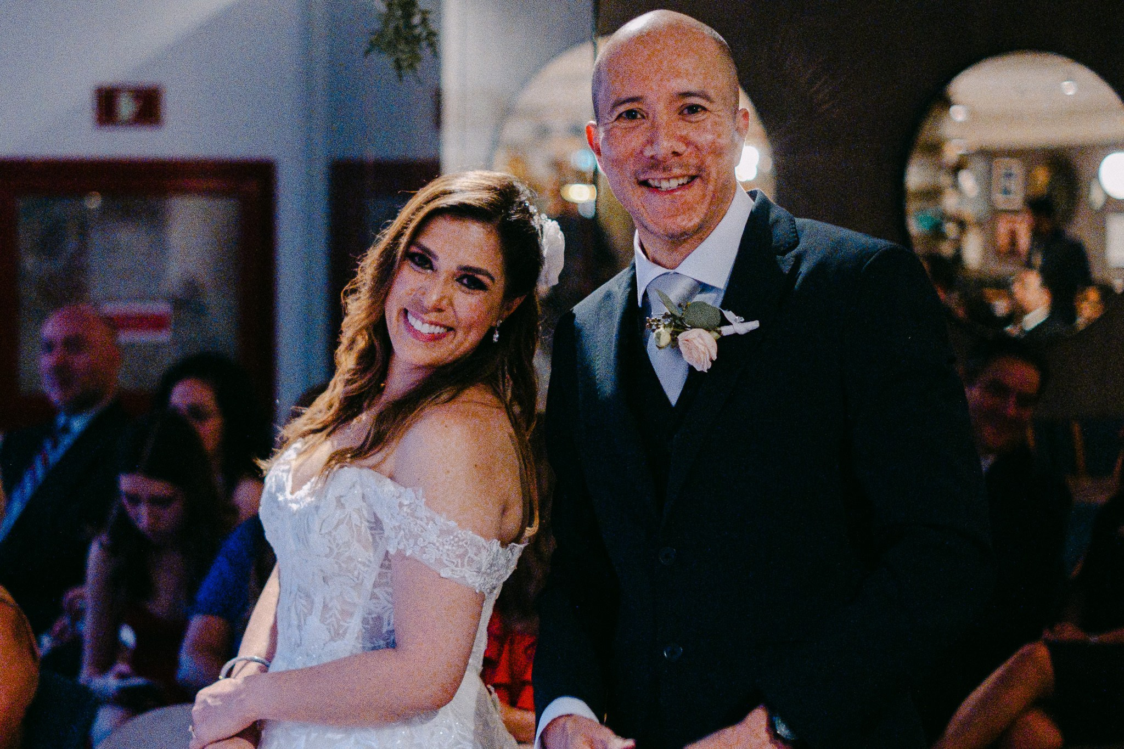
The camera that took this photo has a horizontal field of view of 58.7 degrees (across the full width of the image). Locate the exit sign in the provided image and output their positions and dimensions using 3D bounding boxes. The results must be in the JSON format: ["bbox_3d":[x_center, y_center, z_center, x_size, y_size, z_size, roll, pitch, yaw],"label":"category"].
[{"bbox_3d":[-1.735,-1.077,4.000,0.262,0.162,0.040,0,1,-1],"label":"exit sign"}]

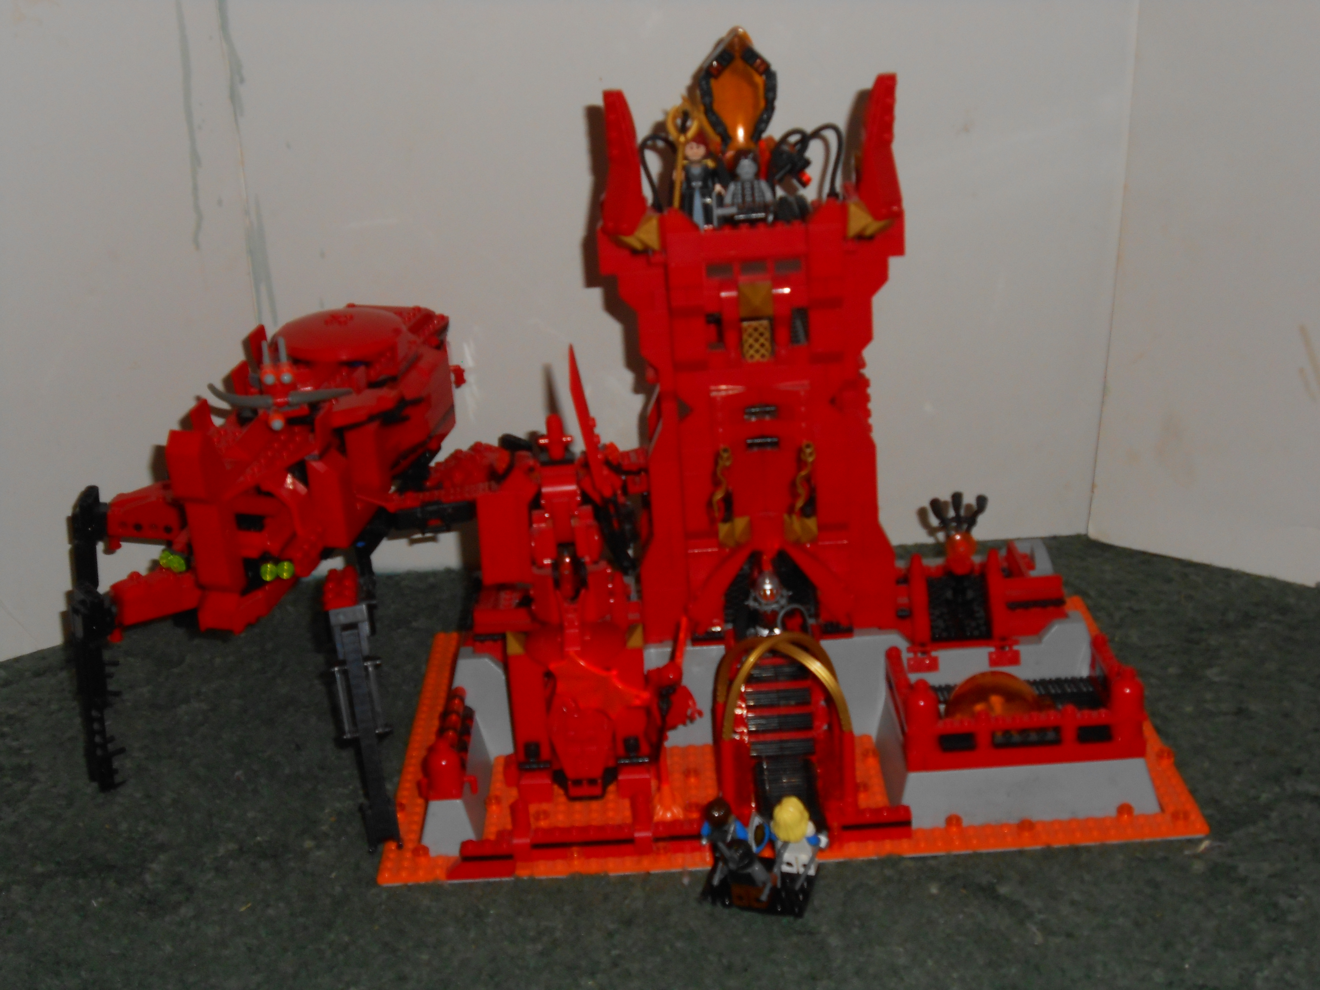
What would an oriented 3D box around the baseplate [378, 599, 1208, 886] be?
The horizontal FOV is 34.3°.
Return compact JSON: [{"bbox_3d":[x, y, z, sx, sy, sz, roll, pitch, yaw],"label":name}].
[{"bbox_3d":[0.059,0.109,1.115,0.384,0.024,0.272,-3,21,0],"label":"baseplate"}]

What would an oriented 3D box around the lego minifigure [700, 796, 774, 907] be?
[{"bbox_3d":[0.034,0.158,0.959,0.032,0.045,0.022,3,22,16],"label":"lego minifigure"}]

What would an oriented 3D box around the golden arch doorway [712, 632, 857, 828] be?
[{"bbox_3d":[0.059,0.106,1.026,0.067,0.092,0.054,-3,21,0],"label":"golden arch doorway"}]

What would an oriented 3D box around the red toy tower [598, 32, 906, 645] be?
[{"bbox_3d":[0.047,-0.082,1.088,0.148,0.292,0.115,-3,21,0],"label":"red toy tower"}]

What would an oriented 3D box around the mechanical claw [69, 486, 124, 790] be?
[{"bbox_3d":[-0.285,0.073,1.078,0.028,0.154,0.034,1,21,-2],"label":"mechanical claw"}]

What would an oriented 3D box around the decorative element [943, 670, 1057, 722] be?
[{"bbox_3d":[0.163,0.100,1.036,0.052,0.034,0.032,-3,21,0],"label":"decorative element"}]

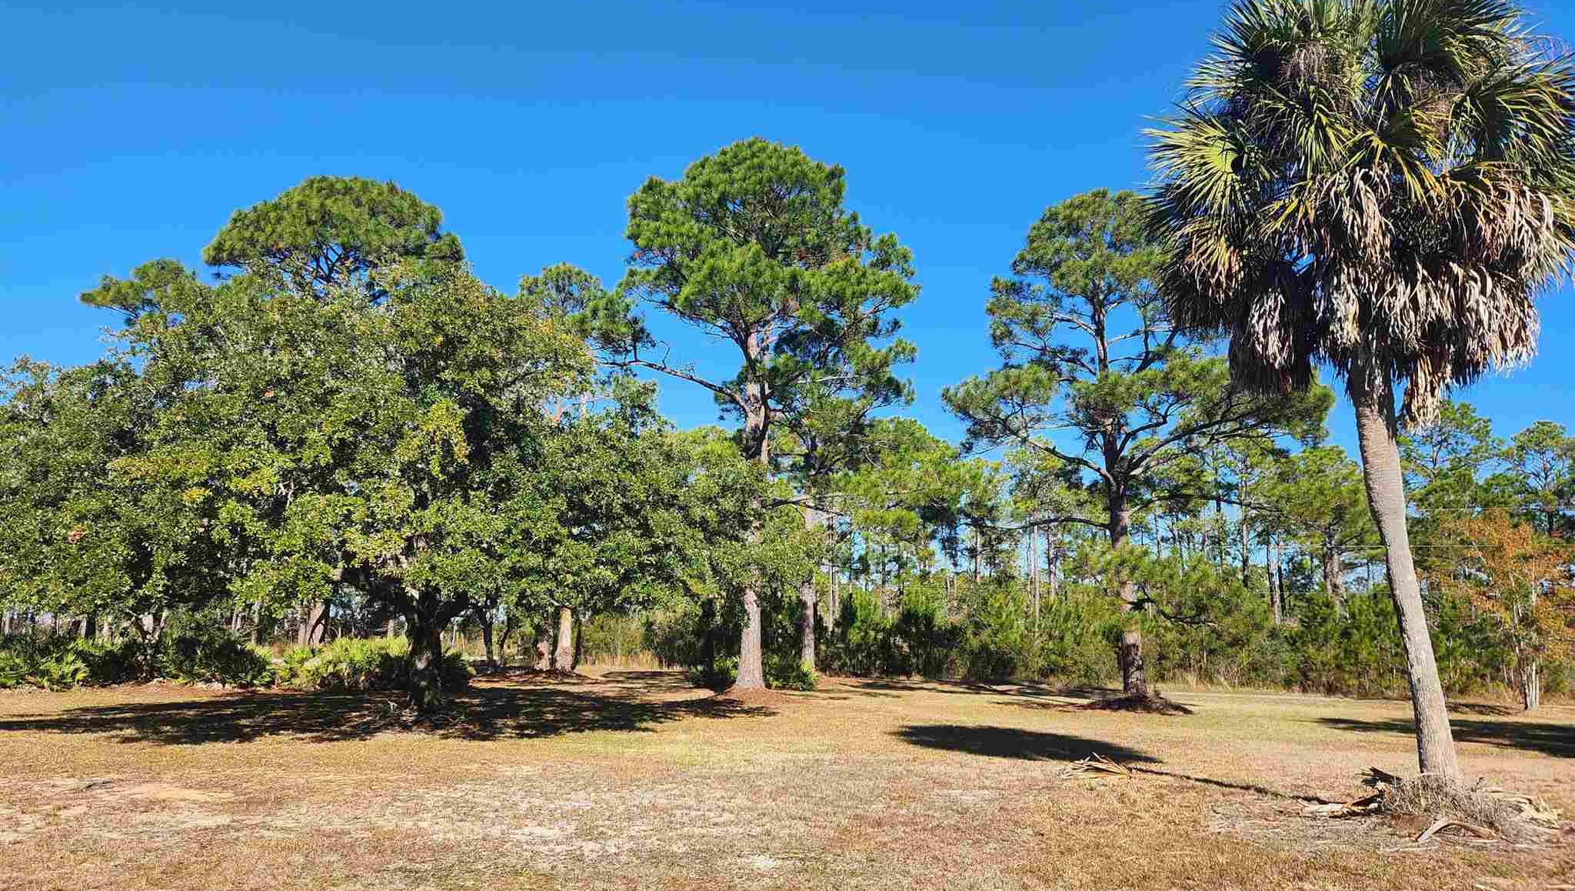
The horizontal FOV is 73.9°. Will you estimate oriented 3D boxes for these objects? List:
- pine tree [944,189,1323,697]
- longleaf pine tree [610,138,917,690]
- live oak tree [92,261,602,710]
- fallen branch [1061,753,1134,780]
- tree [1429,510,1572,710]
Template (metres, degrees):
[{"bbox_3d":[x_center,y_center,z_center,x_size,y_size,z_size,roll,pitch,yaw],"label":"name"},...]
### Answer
[{"bbox_3d":[7.200,-0.143,22.726,7.700,11.300,7.300,0,-10,0],"label":"pine tree"},{"bbox_3d":[-0.640,-0.879,27.812,7.800,14.500,7.400,0,-10,0],"label":"longleaf pine tree"},{"bbox_3d":[-8.908,0.803,22.043,9.300,9.200,8.800,0,-10,0],"label":"live oak tree"},{"bbox_3d":[3.418,3.529,11.580,0.800,0.230,0.500,0,-10,0],"label":"fallen branch"},{"bbox_3d":[14.458,3.308,21.274,3.000,4.000,2.900,0,-10,0],"label":"tree"}]

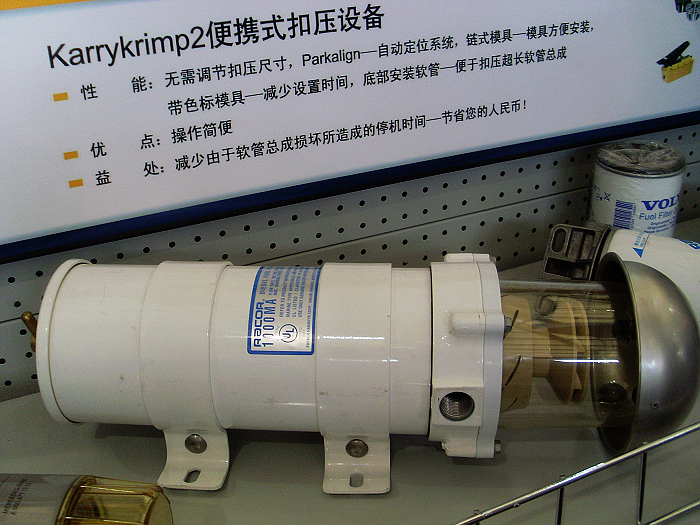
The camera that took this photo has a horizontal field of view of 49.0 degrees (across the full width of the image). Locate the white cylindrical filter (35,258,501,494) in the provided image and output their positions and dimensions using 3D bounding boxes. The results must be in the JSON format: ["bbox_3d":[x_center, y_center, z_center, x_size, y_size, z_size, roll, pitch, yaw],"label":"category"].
[{"bbox_3d":[-0.060,0.072,0.633,0.348,0.161,0.165,1,27,4],"label":"white cylindrical filter"}]

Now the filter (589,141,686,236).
[{"bbox_3d":[0.313,-0.047,0.852,0.096,0.150,0.096,-20,31,-31],"label":"filter"}]

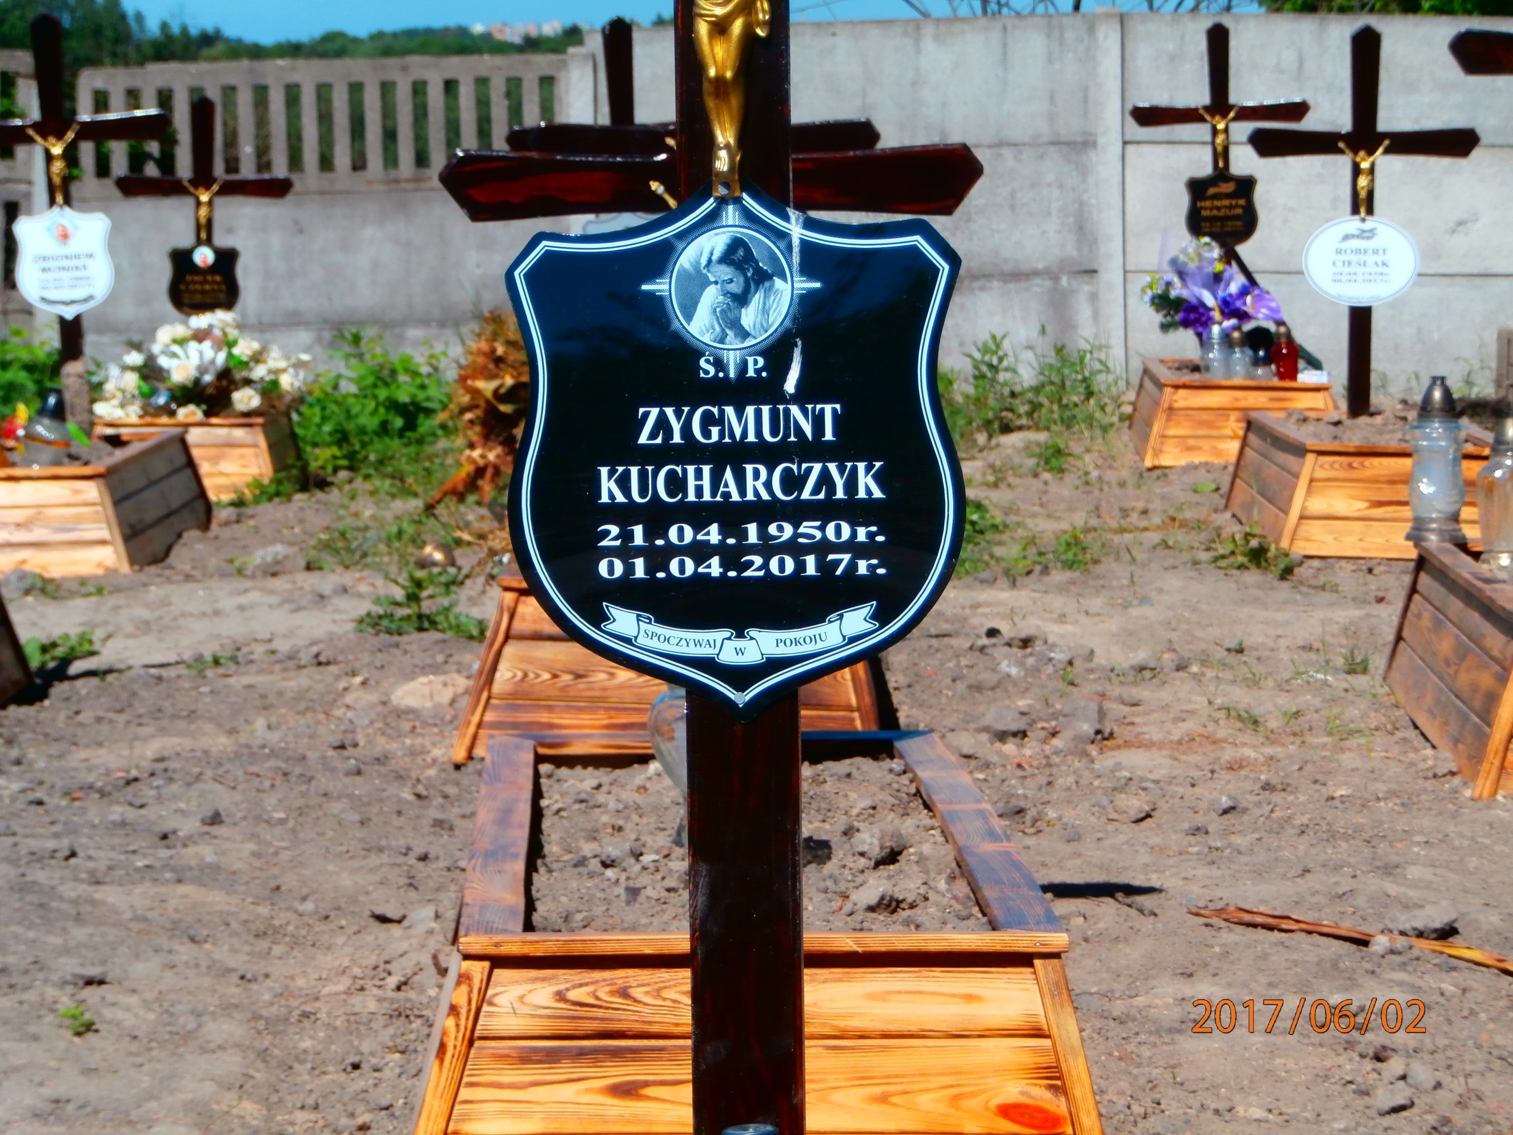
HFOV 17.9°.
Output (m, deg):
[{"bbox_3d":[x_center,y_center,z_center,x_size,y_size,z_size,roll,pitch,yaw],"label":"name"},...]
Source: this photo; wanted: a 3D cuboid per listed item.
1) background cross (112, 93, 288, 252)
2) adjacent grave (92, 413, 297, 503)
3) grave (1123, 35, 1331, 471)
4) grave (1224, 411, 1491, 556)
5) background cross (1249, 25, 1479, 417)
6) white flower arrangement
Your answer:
[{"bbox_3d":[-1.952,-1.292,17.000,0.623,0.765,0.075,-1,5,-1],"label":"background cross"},{"bbox_3d":[-1.876,-0.405,16.274,0.645,0.280,1.650,-1,5,-1],"label":"adjacent grave"},{"bbox_3d":[1.590,-1.113,16.120,0.660,1.453,1.640,-1,5,2],"label":"grave"},{"bbox_3d":[1.654,-0.224,12.784,0.655,0.285,1.670,-1,5,1],"label":"grave"},{"bbox_3d":[1.668,-0.953,13.200,0.636,1.080,0.090,-1,5,1],"label":"background cross"},{"bbox_3d":[-1.849,-0.675,16.000,0.730,0.370,0.500,-1,5,-1],"label":"white flower arrangement"}]

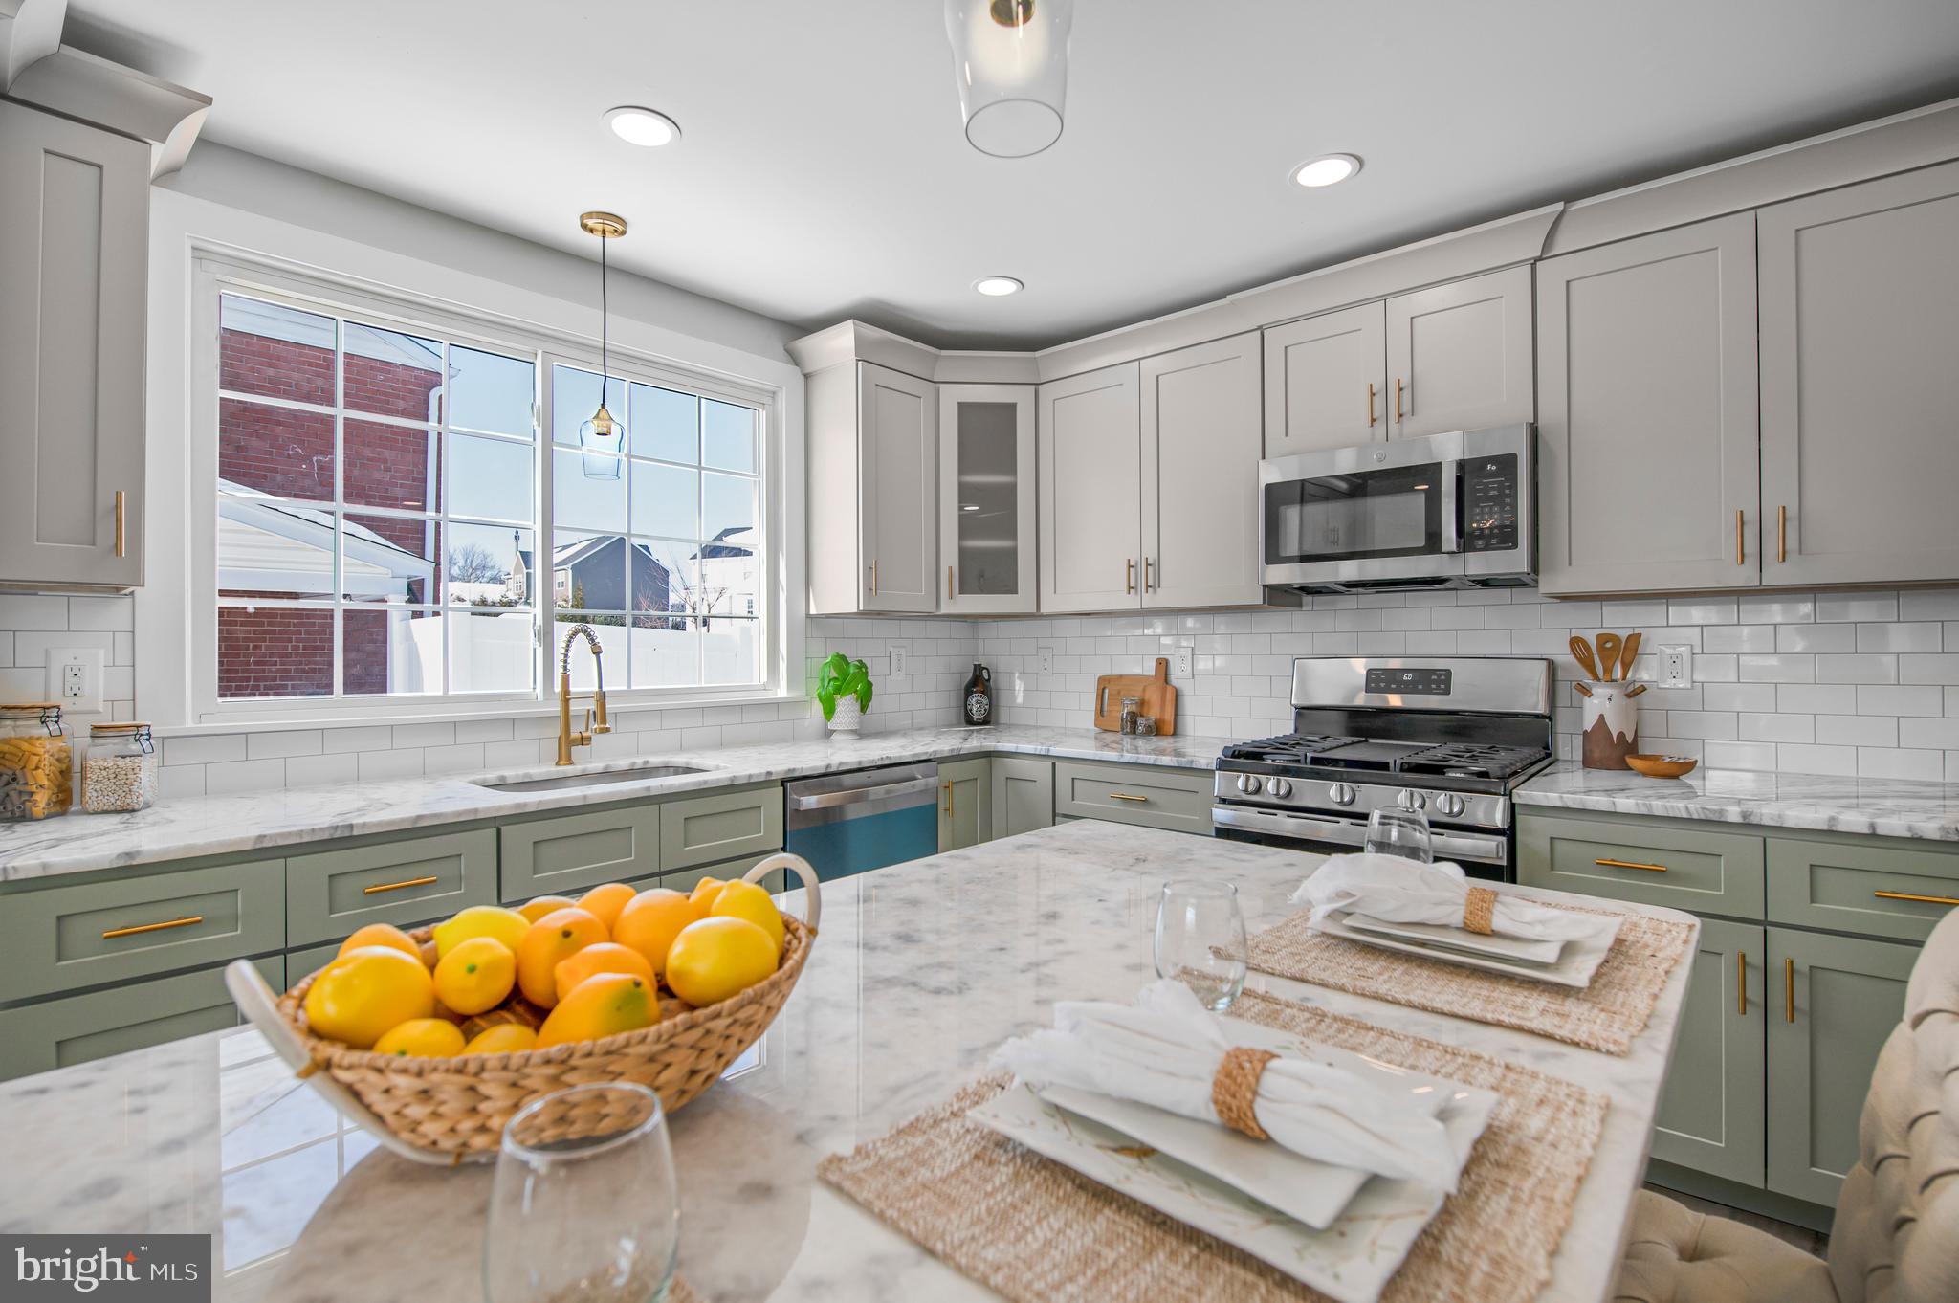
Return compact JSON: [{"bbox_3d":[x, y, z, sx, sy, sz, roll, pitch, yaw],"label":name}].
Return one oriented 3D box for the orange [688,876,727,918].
[{"bbox_3d":[-0.207,0.221,0.720,0.064,0.066,0.067,0,0,44],"label":"orange"}]

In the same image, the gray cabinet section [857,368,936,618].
[{"bbox_3d":[-0.417,-0.602,3.398,0.315,0.909,0.407,0,-1,40],"label":"gray cabinet section"}]

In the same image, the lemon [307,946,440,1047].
[{"bbox_3d":[-0.393,0.222,0.560,0.078,0.064,0.064,0,0,-35],"label":"lemon"}]

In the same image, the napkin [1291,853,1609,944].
[{"bbox_3d":[0.538,0.284,1.007,0.305,0.052,0.140,0,0,41],"label":"napkin"}]

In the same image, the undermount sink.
[{"bbox_3d":[-1.046,0.455,2.421,0.440,0.210,0.670,0,0,43],"label":"undermount sink"}]

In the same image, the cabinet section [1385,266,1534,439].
[{"bbox_3d":[1.481,-0.841,2.630,0.382,0.445,0.315,0,-1,40],"label":"cabinet section"}]

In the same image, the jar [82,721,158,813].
[{"bbox_3d":[-1.794,0.244,1.807,0.108,0.172,0.108,0,0,-38],"label":"jar"}]

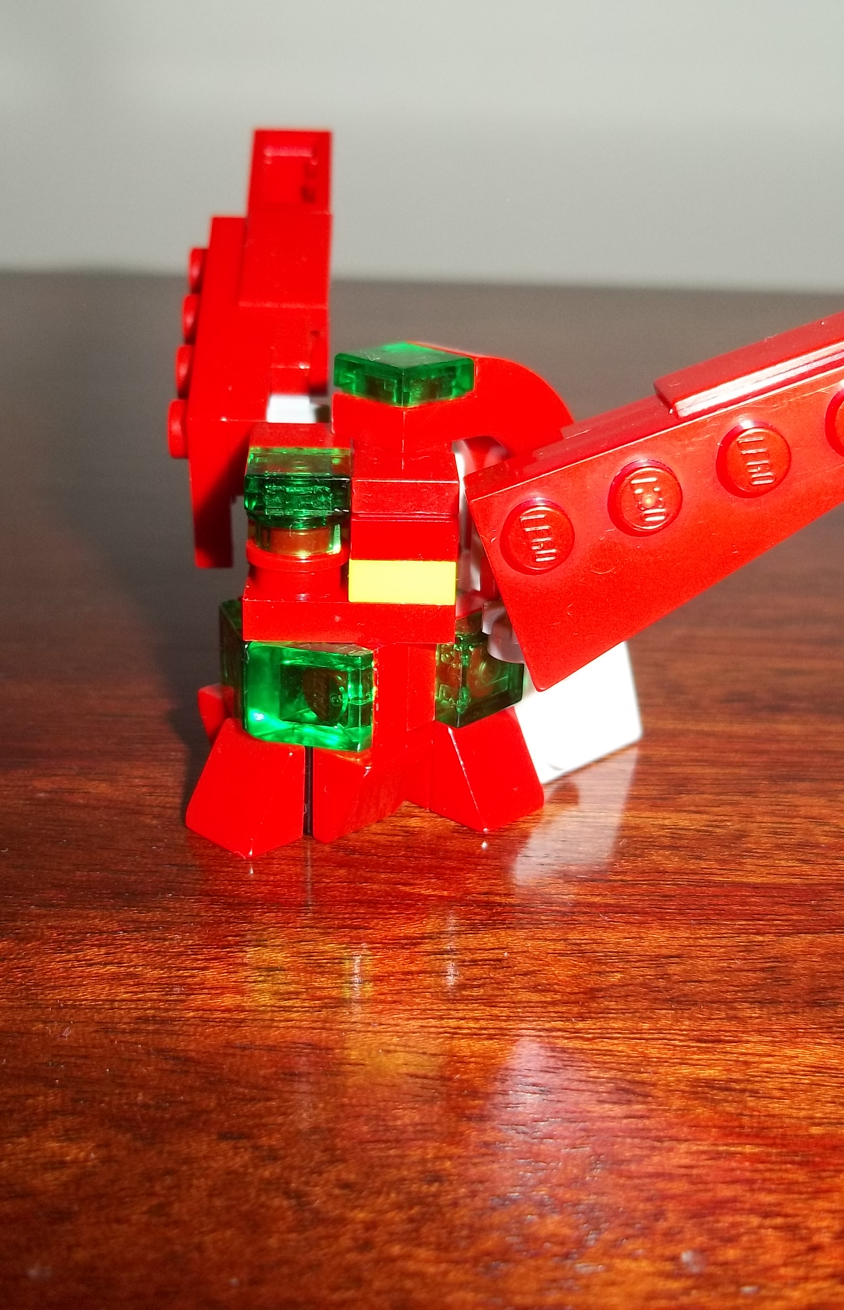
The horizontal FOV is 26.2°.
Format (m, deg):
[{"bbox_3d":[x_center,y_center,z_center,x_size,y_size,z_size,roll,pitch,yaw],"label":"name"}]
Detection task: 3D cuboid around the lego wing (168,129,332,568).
[{"bbox_3d":[-0.015,-0.030,0.169,0.013,0.016,0.048,1,43,-2],"label":"lego wing"}]

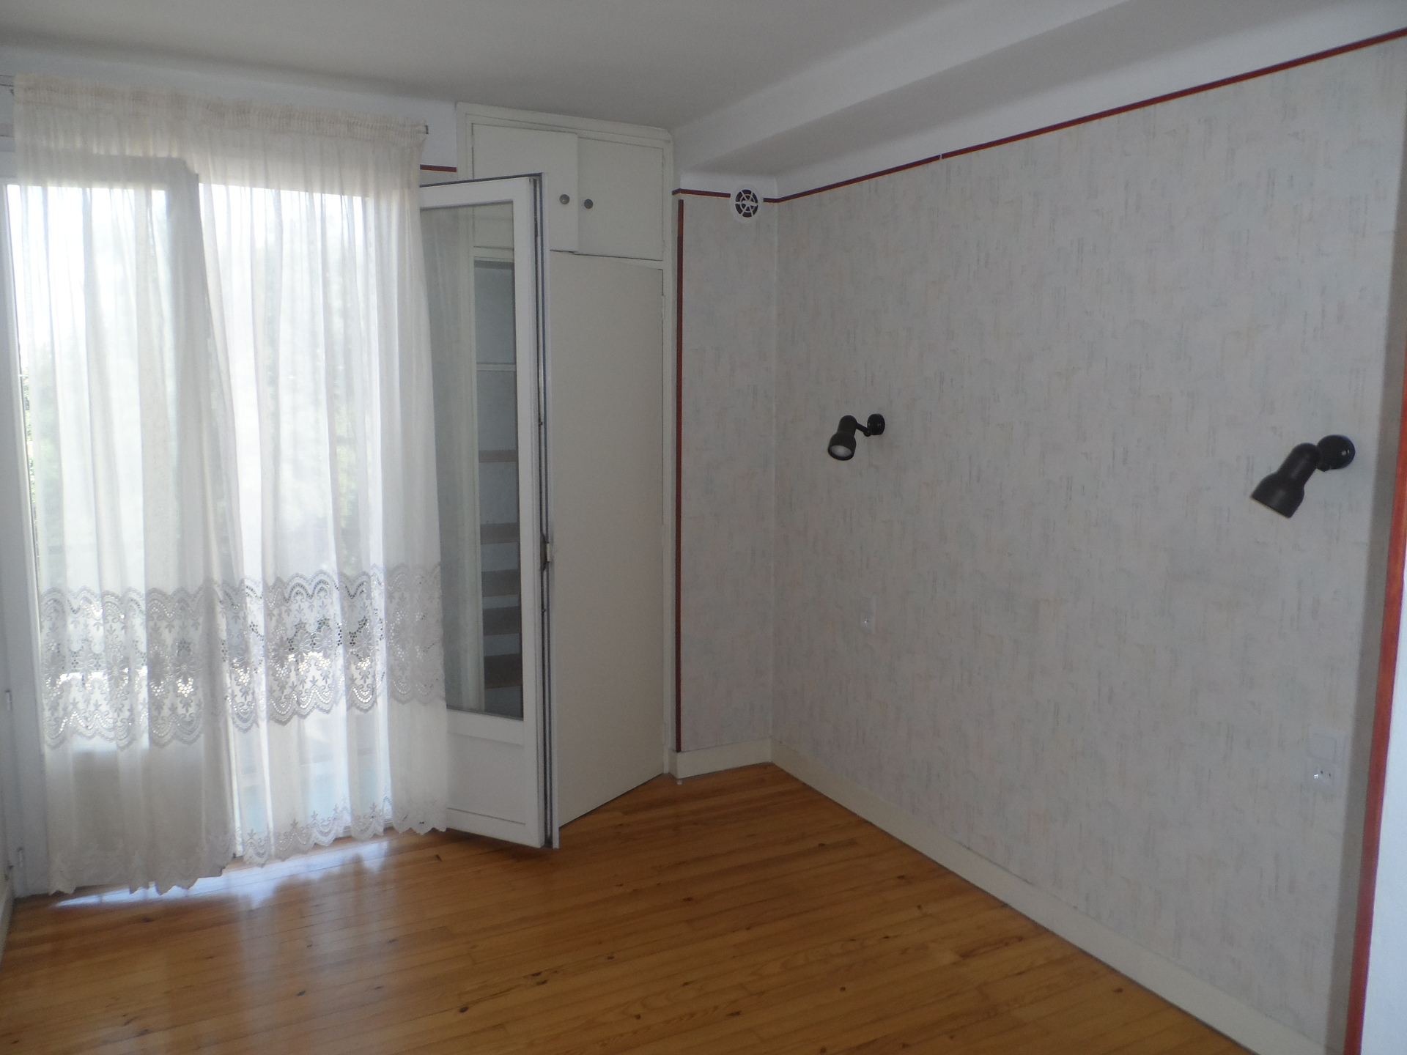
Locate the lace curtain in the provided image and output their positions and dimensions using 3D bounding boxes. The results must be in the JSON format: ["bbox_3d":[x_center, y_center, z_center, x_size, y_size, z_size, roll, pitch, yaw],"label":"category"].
[{"bbox_3d":[-1.399,-0.080,3.003,1.131,2.328,0.110,-3,9,-24],"label":"lace curtain"}]

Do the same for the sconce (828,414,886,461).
[{"bbox_3d":[0.518,-0.301,3.250,0.195,0.155,0.110,-4,9,-29],"label":"sconce"}]

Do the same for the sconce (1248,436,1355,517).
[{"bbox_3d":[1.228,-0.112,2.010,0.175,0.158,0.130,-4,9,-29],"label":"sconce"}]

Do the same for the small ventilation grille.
[{"bbox_3d":[0.163,-1.208,3.661,0.132,0.135,0.025,-4,9,-29],"label":"small ventilation grille"}]

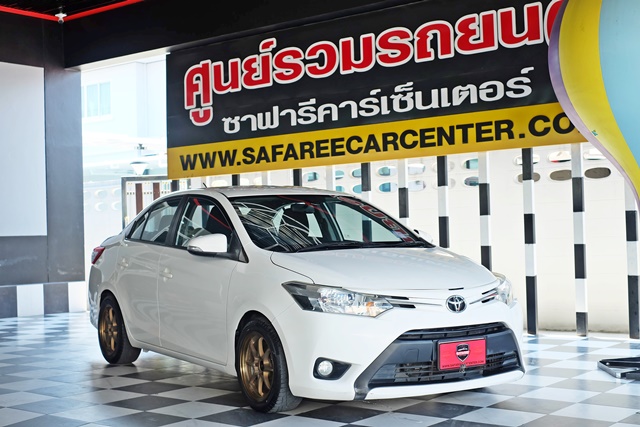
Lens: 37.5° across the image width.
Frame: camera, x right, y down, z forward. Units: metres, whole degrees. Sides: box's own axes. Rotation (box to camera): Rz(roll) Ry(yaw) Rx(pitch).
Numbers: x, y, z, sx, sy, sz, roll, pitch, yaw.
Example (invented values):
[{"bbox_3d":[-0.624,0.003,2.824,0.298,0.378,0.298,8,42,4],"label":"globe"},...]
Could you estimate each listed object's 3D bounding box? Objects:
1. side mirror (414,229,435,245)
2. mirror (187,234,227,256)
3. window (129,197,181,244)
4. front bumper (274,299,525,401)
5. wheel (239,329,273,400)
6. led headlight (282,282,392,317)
[{"bbox_3d":[0.707,0.189,6.790,0.240,0.140,0.140,0,-1,-31],"label":"side mirror"},{"bbox_3d":[-0.709,0.201,5.927,0.240,0.140,0.140,0,-1,-31],"label":"mirror"},{"bbox_3d":[-1.224,0.058,7.036,0.080,0.360,0.800,28,-14,-26],"label":"window"},{"bbox_3d":[0.621,0.728,5.325,1.697,0.525,0.576,0,-1,-31],"label":"front bumper"},{"bbox_3d":[-0.288,0.878,5.460,0.180,0.410,0.410,0,-1,-33],"label":"wheel"},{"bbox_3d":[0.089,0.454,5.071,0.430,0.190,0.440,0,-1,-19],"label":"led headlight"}]

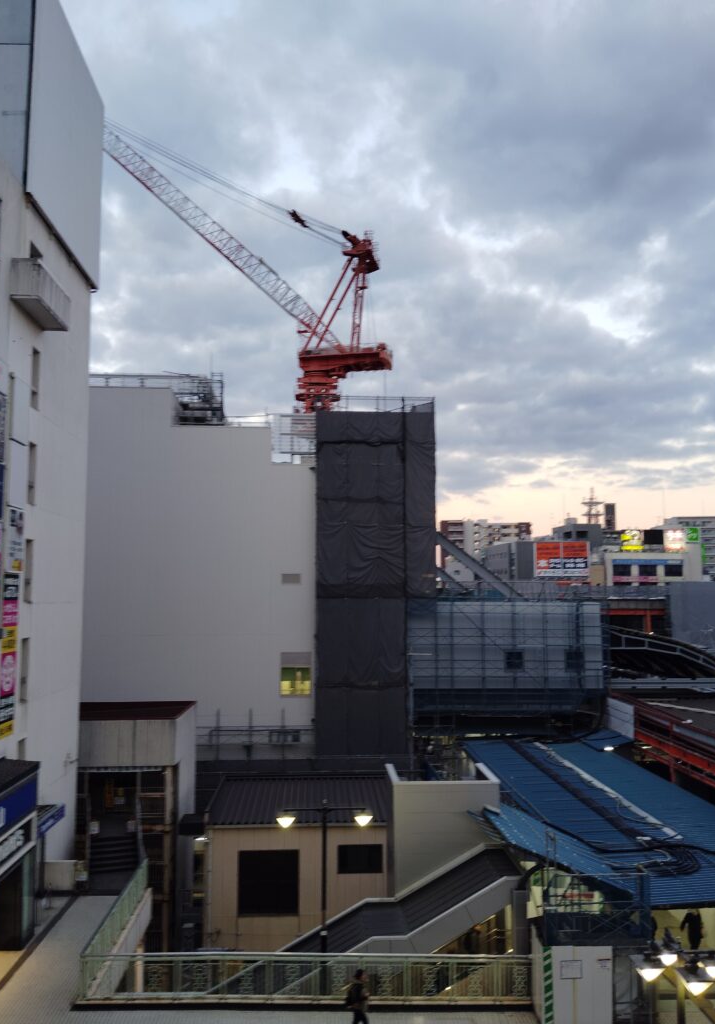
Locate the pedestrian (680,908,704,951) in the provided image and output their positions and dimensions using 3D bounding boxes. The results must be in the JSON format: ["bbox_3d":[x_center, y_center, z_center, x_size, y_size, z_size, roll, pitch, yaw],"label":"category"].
[{"bbox_3d":[7.560,9.705,18.611,0.520,1.680,0.360,-1,-6,10],"label":"pedestrian"}]

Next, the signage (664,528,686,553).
[{"bbox_3d":[65.997,6.020,172.296,4.290,4.780,0.600,-1,-6,8],"label":"signage"}]

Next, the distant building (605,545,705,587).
[{"bbox_3d":[62.102,19.897,177.844,19.000,21.860,14.000,-1,-6,8],"label":"distant building"}]

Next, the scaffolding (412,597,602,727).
[{"bbox_3d":[8.438,8.729,48.817,11.140,7.160,3.500,0,-6,0],"label":"scaffolding"}]

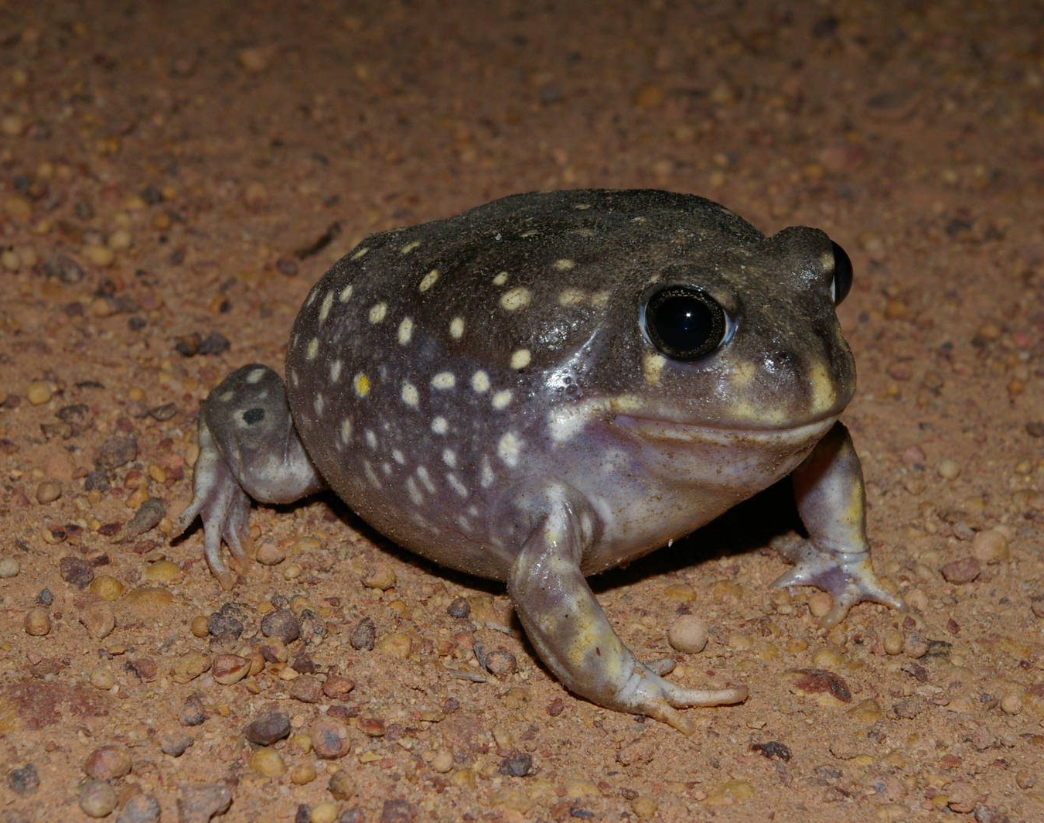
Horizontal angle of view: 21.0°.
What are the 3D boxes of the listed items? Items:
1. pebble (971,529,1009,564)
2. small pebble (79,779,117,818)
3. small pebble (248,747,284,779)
[{"bbox_3d":[0.053,0.015,0.317,0.004,0.004,0.004,0,28,0],"label":"pebble"},{"bbox_3d":[-0.041,0.038,0.275,0.004,0.003,0.004,0,28,0],"label":"small pebble"},{"bbox_3d":[-0.024,0.033,0.261,0.003,0.003,0.003,0,25,0],"label":"small pebble"}]

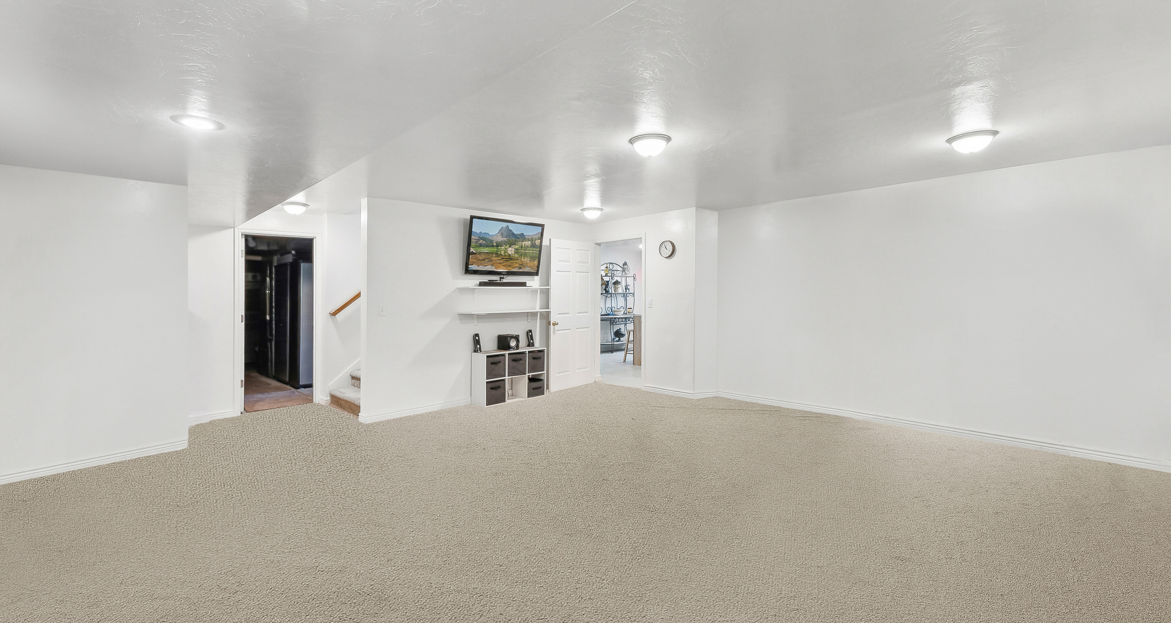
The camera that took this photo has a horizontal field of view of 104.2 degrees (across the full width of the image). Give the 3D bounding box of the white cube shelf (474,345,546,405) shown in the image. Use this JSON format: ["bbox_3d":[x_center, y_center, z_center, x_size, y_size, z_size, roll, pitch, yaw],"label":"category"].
[{"bbox_3d":[-0.933,0.793,5.687,0.905,0.612,0.295,-2,3,-44],"label":"white cube shelf"}]

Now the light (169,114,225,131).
[{"bbox_3d":[-2.065,-0.997,2.423,0.215,0.035,0.215,0,2,0],"label":"light"}]

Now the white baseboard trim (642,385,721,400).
[{"bbox_3d":[1.244,1.041,6.050,0.430,0.090,0.800,-2,3,-44],"label":"white baseboard trim"}]

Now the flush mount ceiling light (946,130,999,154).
[{"bbox_3d":[2.564,-1.103,3.018,0.285,0.120,0.285,0,2,0],"label":"flush mount ceiling light"}]

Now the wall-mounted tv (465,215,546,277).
[{"bbox_3d":[-0.974,-0.780,5.608,1.080,0.675,0.060,-1,12,-44],"label":"wall-mounted tv"}]

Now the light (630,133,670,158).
[{"bbox_3d":[0.440,-1.107,3.091,0.285,0.120,0.285,0,2,0],"label":"light"}]

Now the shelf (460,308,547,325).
[{"bbox_3d":[-0.956,0.072,5.662,1.210,0.175,0.285,-2,3,-44],"label":"shelf"}]

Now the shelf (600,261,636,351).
[{"bbox_3d":[0.746,-0.092,10.350,0.880,1.970,0.420,-2,3,-44],"label":"shelf"}]

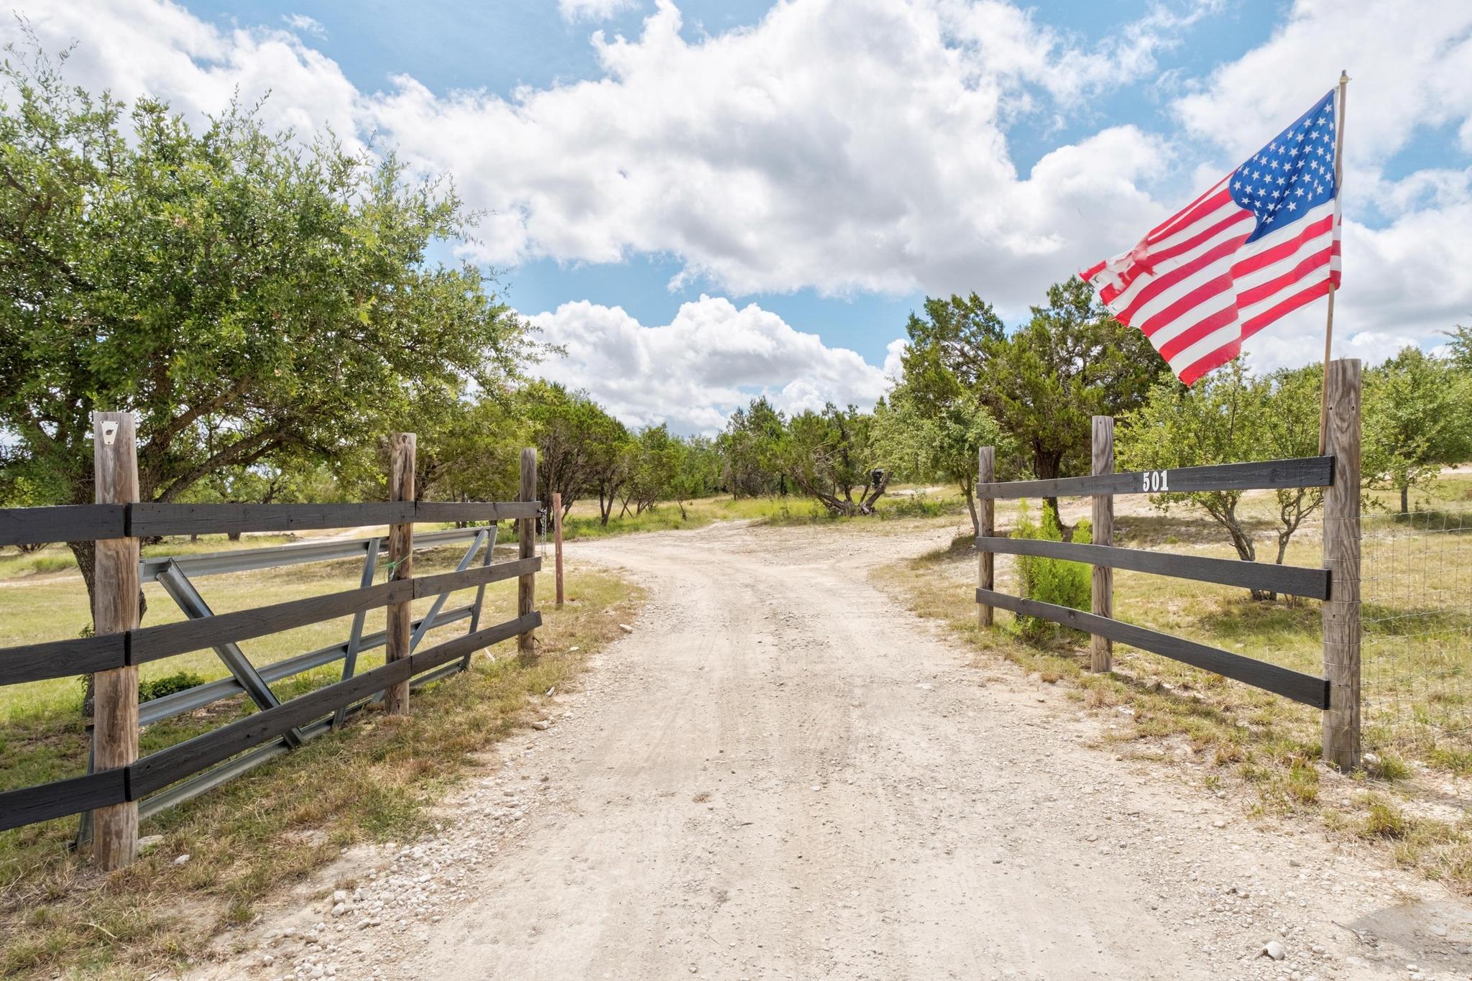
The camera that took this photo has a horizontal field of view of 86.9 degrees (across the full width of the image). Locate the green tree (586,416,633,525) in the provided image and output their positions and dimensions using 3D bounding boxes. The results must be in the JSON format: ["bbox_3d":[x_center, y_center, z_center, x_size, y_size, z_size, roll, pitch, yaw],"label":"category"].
[{"bbox_3d":[-4.190,-0.680,25.500,1.620,3.700,1.800,0,0,0],"label":"green tree"}]

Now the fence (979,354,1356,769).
[{"bbox_3d":[2.620,0.355,5.600,0.220,1.920,4.140,0,0,-6],"label":"fence"}]

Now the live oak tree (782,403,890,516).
[{"bbox_3d":[3.310,-1.040,26.000,3.730,3.700,3.600,0,0,0],"label":"live oak tree"}]

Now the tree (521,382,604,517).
[{"bbox_3d":[-5.201,-1.009,23.500,2.570,4.520,2.600,0,0,0],"label":"tree"}]

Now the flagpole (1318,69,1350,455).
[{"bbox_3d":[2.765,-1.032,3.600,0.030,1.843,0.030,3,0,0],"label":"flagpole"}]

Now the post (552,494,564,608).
[{"bbox_3d":[-2.071,0.697,9.100,0.100,1.342,0.100,-2,0,0],"label":"post"}]

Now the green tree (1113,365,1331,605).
[{"bbox_3d":[6.292,-0.148,10.000,2.680,3.050,2.600,0,0,0],"label":"green tree"}]

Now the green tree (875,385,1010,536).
[{"bbox_3d":[5.077,-0.718,19.000,3.380,3.740,3.200,0,0,0],"label":"green tree"}]

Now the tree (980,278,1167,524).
[{"bbox_3d":[8.675,-2.266,20.000,4.730,6.300,4.700,0,0,0],"label":"tree"}]

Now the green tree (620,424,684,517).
[{"bbox_3d":[-3.264,-0.778,30.000,2.580,3.600,2.500,0,0,0],"label":"green tree"}]

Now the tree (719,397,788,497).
[{"bbox_3d":[0.758,-1.754,32.000,3.020,4.090,3.000,0,0,0],"label":"tree"}]

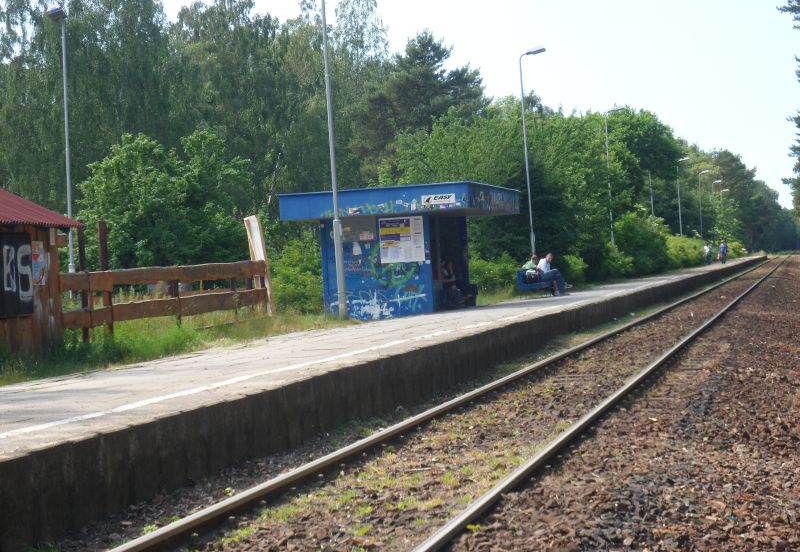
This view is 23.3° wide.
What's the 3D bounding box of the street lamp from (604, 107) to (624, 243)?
[{"bbox_3d":[9.983,-3.856,88.788,0.940,7.770,0.300,-3,0,12],"label":"street lamp"}]

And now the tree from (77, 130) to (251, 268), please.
[{"bbox_3d":[-6.810,-1.384,56.884,5.000,5.550,4.800,-3,0,12],"label":"tree"}]

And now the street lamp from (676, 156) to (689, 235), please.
[{"bbox_3d":[20.320,-4.615,138.213,0.940,7.750,0.300,-3,0,12],"label":"street lamp"}]

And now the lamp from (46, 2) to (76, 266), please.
[{"bbox_3d":[-7.834,-2.393,45.945,0.300,7.950,0.850,-3,0,32],"label":"lamp"}]

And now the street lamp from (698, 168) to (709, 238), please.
[{"bbox_3d":[25.742,-5.043,164.149,0.940,7.800,0.300,-3,0,12],"label":"street lamp"}]

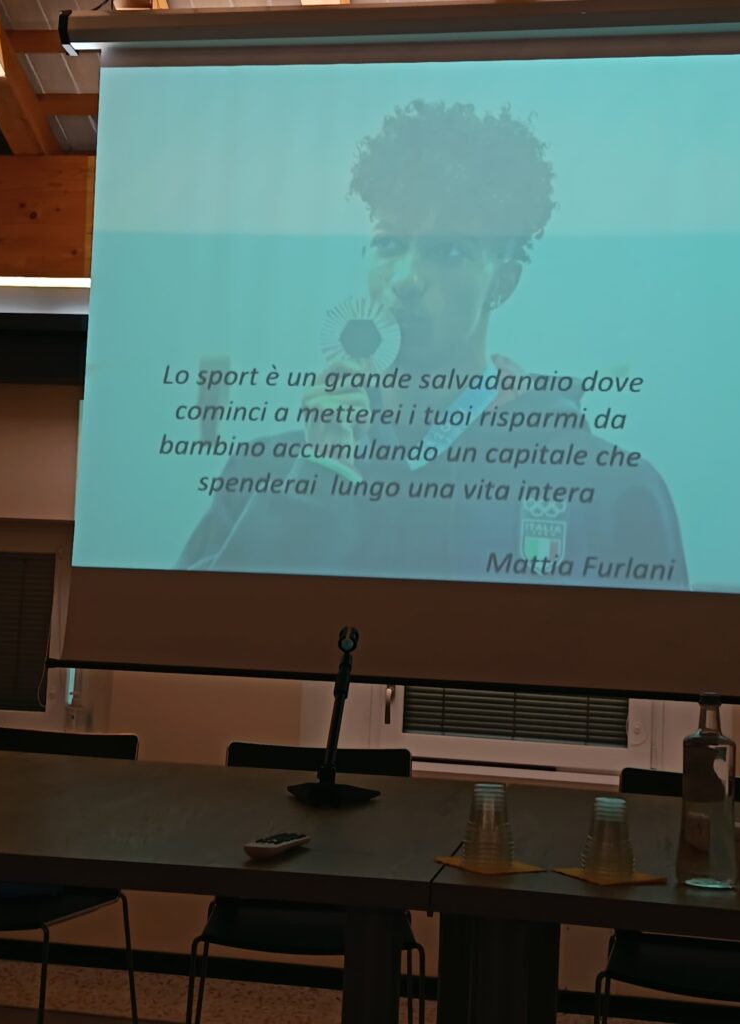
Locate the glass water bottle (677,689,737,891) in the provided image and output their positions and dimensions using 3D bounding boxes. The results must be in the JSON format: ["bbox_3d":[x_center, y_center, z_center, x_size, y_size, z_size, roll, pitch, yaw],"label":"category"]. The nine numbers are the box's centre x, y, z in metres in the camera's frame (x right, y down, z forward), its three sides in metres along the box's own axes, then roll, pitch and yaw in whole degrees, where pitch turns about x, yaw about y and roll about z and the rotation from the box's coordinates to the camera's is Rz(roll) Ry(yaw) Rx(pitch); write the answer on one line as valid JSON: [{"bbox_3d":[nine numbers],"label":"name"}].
[{"bbox_3d":[0.514,0.418,2.240,0.089,0.284,0.089,2,-4,11],"label":"glass water bottle"}]

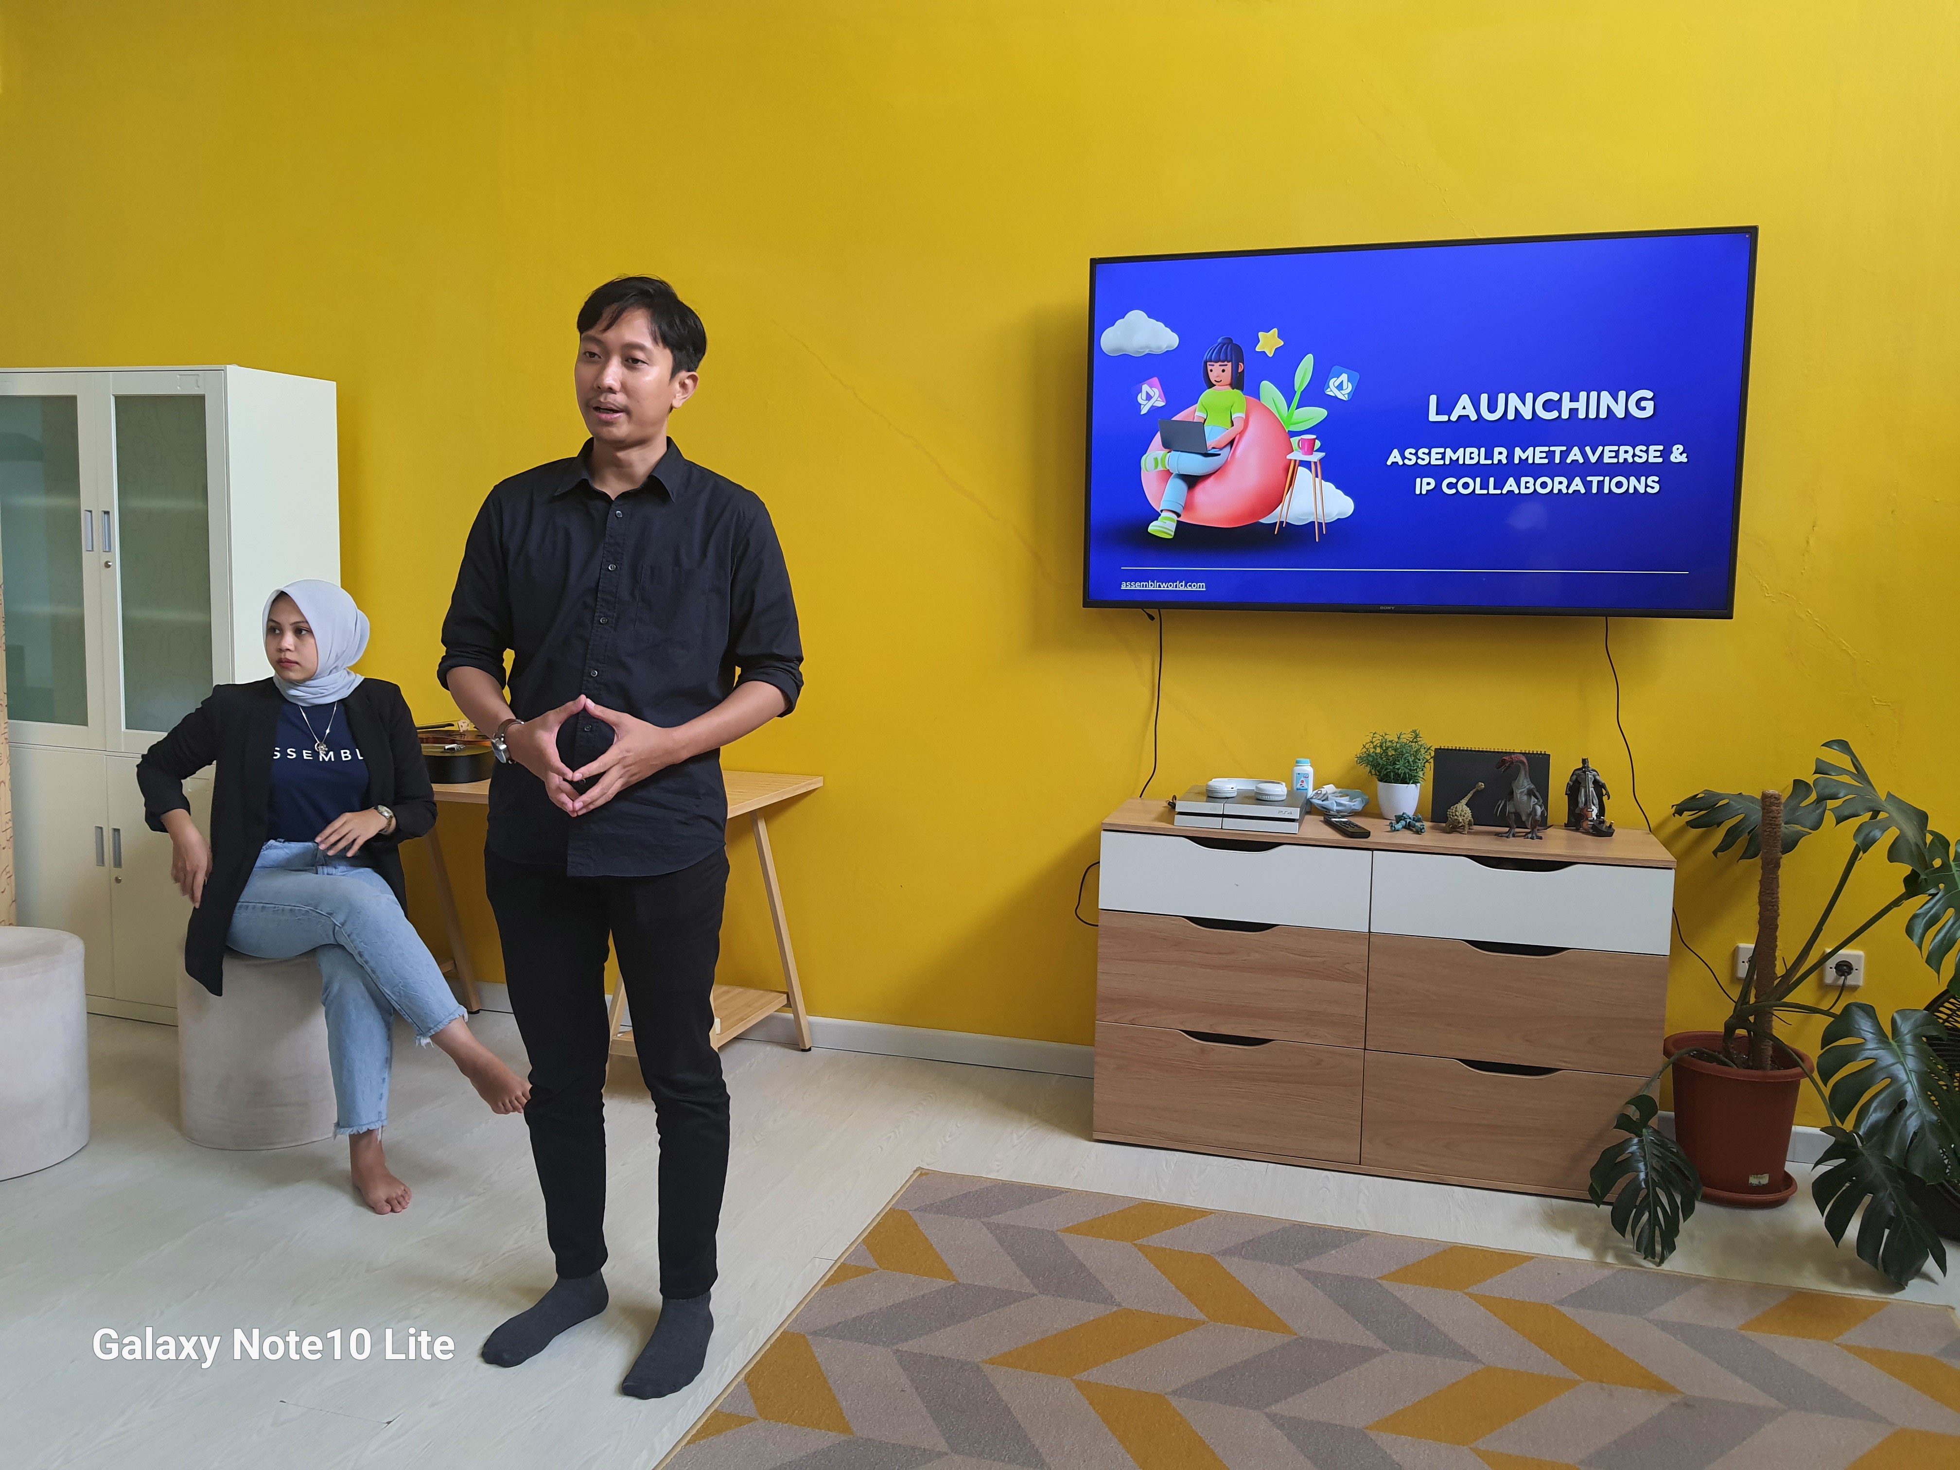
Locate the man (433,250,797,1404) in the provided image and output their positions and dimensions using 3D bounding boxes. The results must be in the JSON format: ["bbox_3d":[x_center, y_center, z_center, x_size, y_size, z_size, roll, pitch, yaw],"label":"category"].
[{"bbox_3d":[-0.577,0.171,2.437,0.620,1.780,0.400,1,7,7],"label":"man"}]

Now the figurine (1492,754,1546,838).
[{"bbox_3d":[1.212,0.132,3.281,0.110,0.181,0.175,7,10,40],"label":"figurine"}]

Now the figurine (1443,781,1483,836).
[{"bbox_3d":[1.087,0.163,3.311,0.075,0.110,0.115,6,9,35],"label":"figurine"}]

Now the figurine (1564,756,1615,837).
[{"bbox_3d":[1.367,0.135,3.300,0.108,0.173,0.095,3,8,19],"label":"figurine"}]

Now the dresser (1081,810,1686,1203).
[{"bbox_3d":[0.899,0.582,3.401,1.200,0.748,0.356,3,8,17],"label":"dresser"}]

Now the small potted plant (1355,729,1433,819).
[{"bbox_3d":[0.971,0.093,3.453,0.165,0.210,0.155,3,8,17],"label":"small potted plant"}]

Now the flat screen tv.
[{"bbox_3d":[0.957,-0.694,3.381,1.433,0.825,0.060,3,8,17],"label":"flat screen tv"}]

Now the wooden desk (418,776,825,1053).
[{"bbox_3d":[-1.191,0.492,3.923,1.420,0.757,0.580,3,8,17],"label":"wooden desk"}]

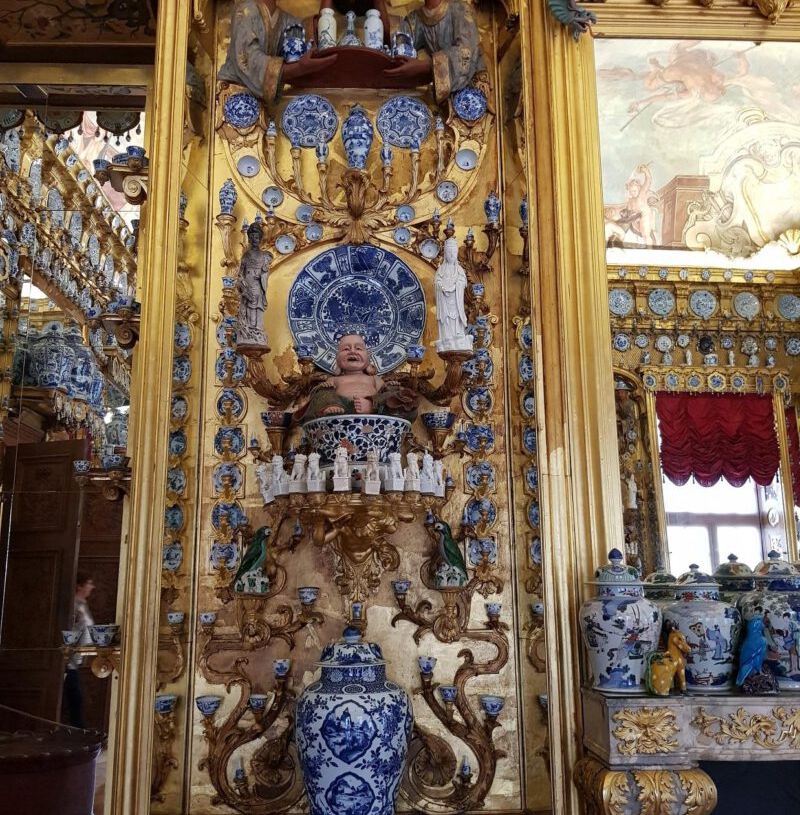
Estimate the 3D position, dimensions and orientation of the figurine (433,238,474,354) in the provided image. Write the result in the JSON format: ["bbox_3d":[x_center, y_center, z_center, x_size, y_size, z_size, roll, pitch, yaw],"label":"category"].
[{"bbox_3d":[0.167,-0.345,2.504,0.126,0.380,0.105,-1,-11,2],"label":"figurine"}]

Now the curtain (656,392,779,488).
[{"bbox_3d":[3.640,0.376,9.200,1.290,1.090,0.150,0,-11,-2],"label":"curtain"}]

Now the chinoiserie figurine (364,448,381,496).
[{"bbox_3d":[-0.088,0.195,2.416,0.044,0.136,0.053,3,-12,-17],"label":"chinoiserie figurine"}]

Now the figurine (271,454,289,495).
[{"bbox_3d":[-0.359,0.203,2.427,0.033,0.122,0.043,-8,-14,32],"label":"figurine"}]

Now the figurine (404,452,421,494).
[{"bbox_3d":[0.041,0.214,2.653,0.042,0.128,0.050,10,-15,-43],"label":"figurine"}]

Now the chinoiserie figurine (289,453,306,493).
[{"bbox_3d":[-0.311,0.204,2.466,0.040,0.115,0.048,-8,-14,35],"label":"chinoiserie figurine"}]

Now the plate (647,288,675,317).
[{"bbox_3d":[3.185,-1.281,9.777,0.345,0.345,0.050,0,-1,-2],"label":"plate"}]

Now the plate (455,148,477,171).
[{"bbox_3d":[0.234,-0.866,2.805,0.078,0.078,0.022,0,-5,-2],"label":"plate"}]

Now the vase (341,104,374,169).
[{"bbox_3d":[-0.142,-0.912,2.716,0.111,0.240,0.111,0,-11,-2],"label":"vase"}]

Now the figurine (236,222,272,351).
[{"bbox_3d":[-0.490,-0.419,2.722,0.113,0.437,0.096,1,-12,-10],"label":"figurine"}]

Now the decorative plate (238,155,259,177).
[{"bbox_3d":[-0.556,-0.885,2.948,0.078,0.078,0.025,0,-12,-2],"label":"decorative plate"}]

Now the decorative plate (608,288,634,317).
[{"bbox_3d":[2.611,-1.236,9.432,0.306,0.306,0.045,0,-1,-2],"label":"decorative plate"}]

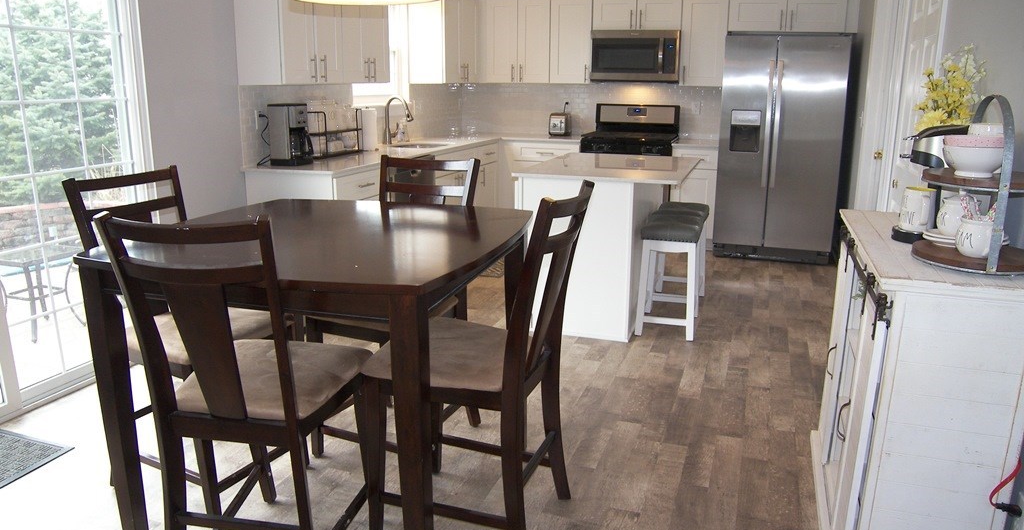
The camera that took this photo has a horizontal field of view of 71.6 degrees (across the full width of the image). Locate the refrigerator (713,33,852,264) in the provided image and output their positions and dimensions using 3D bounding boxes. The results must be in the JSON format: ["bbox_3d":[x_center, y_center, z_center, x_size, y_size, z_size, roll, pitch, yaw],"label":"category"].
[{"bbox_3d":[2.212,-0.965,5.890,0.920,1.776,0.760,5,15,18],"label":"refrigerator"}]

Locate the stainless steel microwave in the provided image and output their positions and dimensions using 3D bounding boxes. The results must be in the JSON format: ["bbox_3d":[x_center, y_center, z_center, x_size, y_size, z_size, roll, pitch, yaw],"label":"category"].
[{"bbox_3d":[1.129,-1.867,6.388,0.775,0.434,0.406,5,15,19],"label":"stainless steel microwave"}]

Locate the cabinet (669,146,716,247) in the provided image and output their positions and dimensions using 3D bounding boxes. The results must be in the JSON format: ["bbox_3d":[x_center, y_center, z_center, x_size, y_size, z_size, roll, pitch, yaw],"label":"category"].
[{"bbox_3d":[1.605,-0.632,6.274,0.374,0.914,0.640,5,15,18],"label":"cabinet"}]

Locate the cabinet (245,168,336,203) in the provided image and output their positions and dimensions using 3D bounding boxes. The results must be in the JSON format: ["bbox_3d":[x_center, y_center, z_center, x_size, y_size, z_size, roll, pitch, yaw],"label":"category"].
[{"bbox_3d":[-1.221,-0.208,4.609,0.615,0.881,0.643,5,15,19],"label":"cabinet"}]

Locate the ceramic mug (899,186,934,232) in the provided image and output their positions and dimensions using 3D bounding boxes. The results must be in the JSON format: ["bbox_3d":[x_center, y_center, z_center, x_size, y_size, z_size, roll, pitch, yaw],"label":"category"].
[{"bbox_3d":[1.218,-0.163,2.118,0.094,0.122,0.128,2,15,5],"label":"ceramic mug"}]

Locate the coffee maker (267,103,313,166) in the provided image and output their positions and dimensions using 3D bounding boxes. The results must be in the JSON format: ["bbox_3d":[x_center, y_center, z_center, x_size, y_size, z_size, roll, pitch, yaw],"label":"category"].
[{"bbox_3d":[-1.319,-0.776,4.236,0.220,0.354,0.185,5,15,18],"label":"coffee maker"}]

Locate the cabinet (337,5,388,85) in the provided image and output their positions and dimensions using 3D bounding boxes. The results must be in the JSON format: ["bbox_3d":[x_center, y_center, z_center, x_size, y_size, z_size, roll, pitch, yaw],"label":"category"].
[{"bbox_3d":[-1.153,-1.628,4.868,0.327,0.753,0.648,5,15,19],"label":"cabinet"}]

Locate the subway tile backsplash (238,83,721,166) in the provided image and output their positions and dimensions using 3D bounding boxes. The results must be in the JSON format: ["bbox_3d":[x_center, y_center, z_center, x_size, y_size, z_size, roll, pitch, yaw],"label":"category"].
[{"bbox_3d":[0.143,-1.109,5.336,2.565,0.495,3.338,5,15,19],"label":"subway tile backsplash"}]

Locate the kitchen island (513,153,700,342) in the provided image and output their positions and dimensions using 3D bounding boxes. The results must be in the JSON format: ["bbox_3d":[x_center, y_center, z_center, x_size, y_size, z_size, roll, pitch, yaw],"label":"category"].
[{"bbox_3d":[0.602,-0.143,4.316,0.896,0.924,1.208,5,15,19],"label":"kitchen island"}]

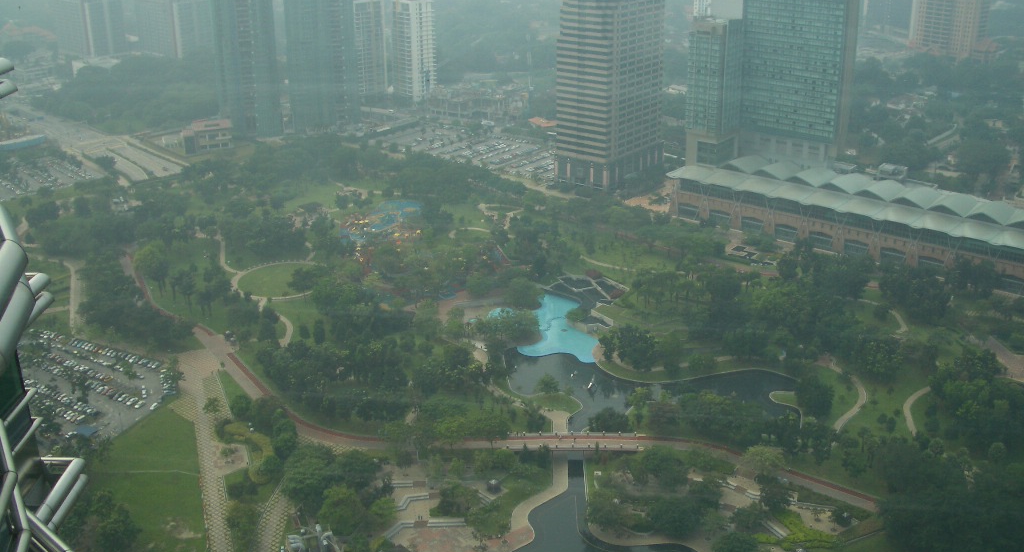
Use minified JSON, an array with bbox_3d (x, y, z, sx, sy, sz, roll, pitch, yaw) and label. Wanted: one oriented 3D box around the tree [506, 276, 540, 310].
[{"bbox_3d":[4.810,7.270,431.420,14.800,11.500,14.800,-1,21,1],"label":"tree"}]

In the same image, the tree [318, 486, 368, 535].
[{"bbox_3d":[-46.480,65.000,286.180,13.400,11.500,13.400,-5,22,-10],"label":"tree"}]

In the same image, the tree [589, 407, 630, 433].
[{"bbox_3d":[31.610,47.830,335.730,13.300,10.000,13.300,2,21,6],"label":"tree"}]

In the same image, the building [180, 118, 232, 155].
[{"bbox_3d":[-203.850,-92.540,689.340,31.000,16.000,16.000,-13,25,-31],"label":"building"}]

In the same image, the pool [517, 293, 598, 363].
[{"bbox_3d":[16.820,20.370,413.000,33.000,1.200,66.000,-1,21,0],"label":"pool"}]

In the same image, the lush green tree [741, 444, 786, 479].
[{"bbox_3d":[75.180,55.440,309.390,13.400,8.800,13.400,5,22,14],"label":"lush green tree"}]

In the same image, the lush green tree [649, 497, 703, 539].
[{"bbox_3d":[45.160,66.850,286.010,14.600,10.500,14.600,4,22,10],"label":"lush green tree"}]

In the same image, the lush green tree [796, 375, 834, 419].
[{"bbox_3d":[100.150,40.330,341.860,11.900,12.500,11.900,6,22,17],"label":"lush green tree"}]

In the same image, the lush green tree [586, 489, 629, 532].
[{"bbox_3d":[26.630,65.530,288.710,11.300,11.000,11.300,2,21,6],"label":"lush green tree"}]

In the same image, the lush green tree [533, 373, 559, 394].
[{"bbox_3d":[12.390,37.210,361.150,8.800,6.800,8.800,0,21,2],"label":"lush green tree"}]

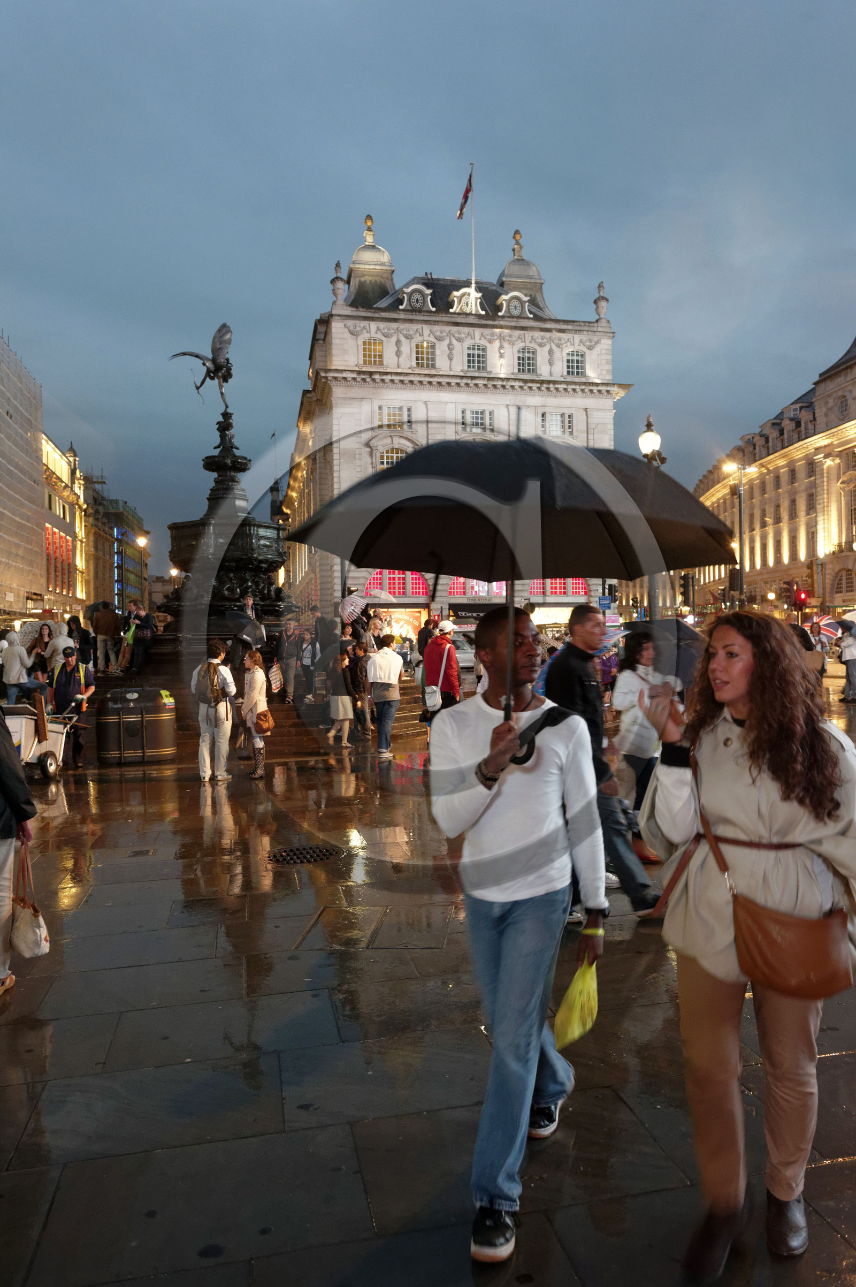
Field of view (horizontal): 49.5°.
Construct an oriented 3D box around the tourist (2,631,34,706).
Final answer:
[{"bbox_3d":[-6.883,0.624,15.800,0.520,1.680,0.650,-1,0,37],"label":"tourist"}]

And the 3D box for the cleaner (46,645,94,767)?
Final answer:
[{"bbox_3d":[-5.079,0.907,13.200,0.660,1.720,0.470,-1,0,-7],"label":"cleaner"}]

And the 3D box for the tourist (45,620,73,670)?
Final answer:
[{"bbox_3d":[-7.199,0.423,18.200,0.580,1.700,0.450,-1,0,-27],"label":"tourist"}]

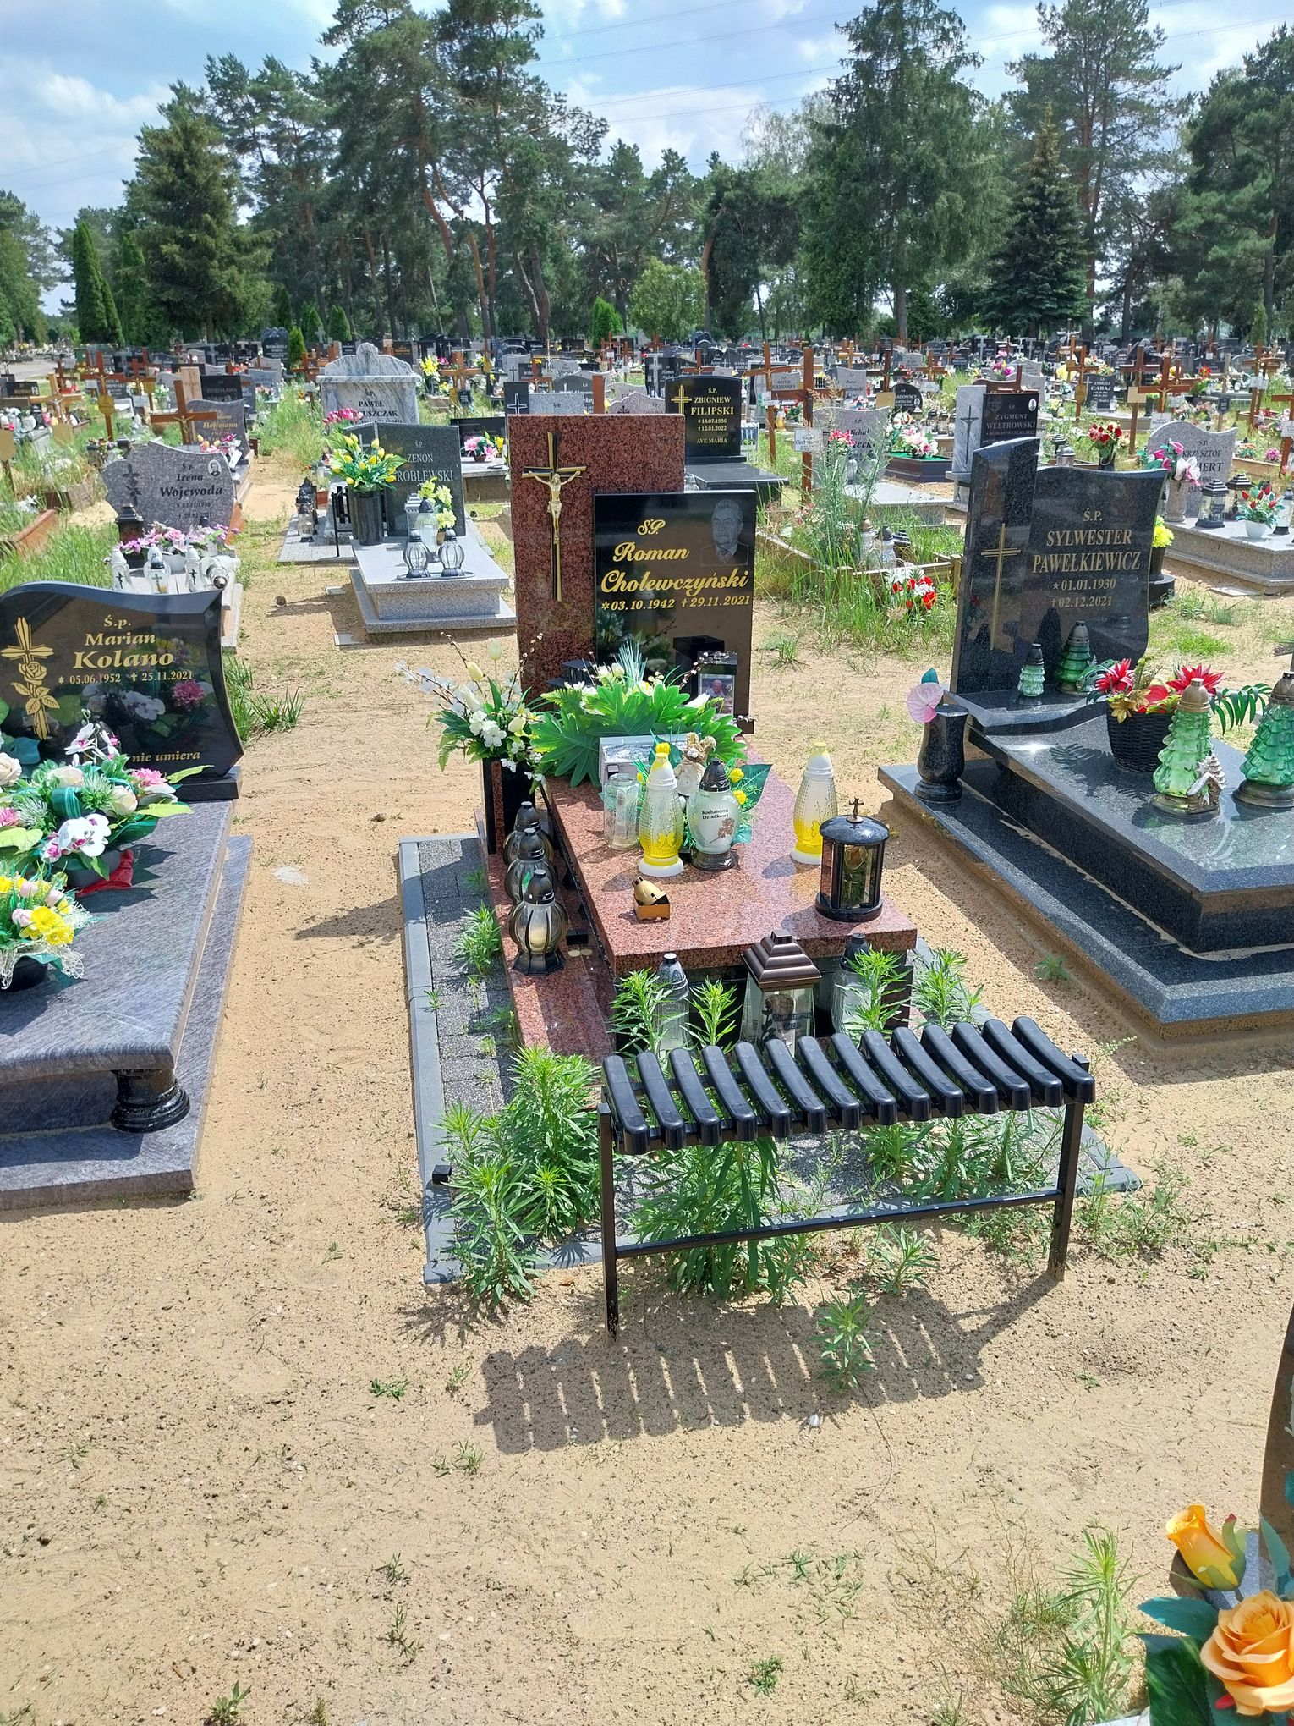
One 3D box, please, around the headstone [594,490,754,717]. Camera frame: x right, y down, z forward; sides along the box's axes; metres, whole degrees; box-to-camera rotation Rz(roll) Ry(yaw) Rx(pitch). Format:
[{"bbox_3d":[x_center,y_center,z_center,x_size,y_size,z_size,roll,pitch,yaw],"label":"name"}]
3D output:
[{"bbox_3d":[0.085,-0.801,4.105,0.499,0.722,0.070,-4,23,-10],"label":"headstone"}]

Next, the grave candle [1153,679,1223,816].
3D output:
[{"bbox_3d":[1.497,-0.324,3.544,0.175,0.345,0.175,10,25,22],"label":"grave candle"}]

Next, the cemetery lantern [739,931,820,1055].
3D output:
[{"bbox_3d":[0.290,0.302,2.817,0.152,0.322,0.152,-4,23,-9],"label":"cemetery lantern"}]

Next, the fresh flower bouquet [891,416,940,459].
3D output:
[{"bbox_3d":[2.953,-4.706,14.291,0.500,0.417,0.420,0,23,1],"label":"fresh flower bouquet"}]

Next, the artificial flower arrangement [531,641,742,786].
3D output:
[{"bbox_3d":[-0.037,-0.428,3.668,0.570,0.310,0.380,-4,23,-10],"label":"artificial flower arrangement"}]

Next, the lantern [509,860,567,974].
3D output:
[{"bbox_3d":[-0.290,0.132,3.385,0.152,0.276,0.152,-4,23,-10],"label":"lantern"}]

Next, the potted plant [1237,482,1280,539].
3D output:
[{"bbox_3d":[3.936,-2.271,8.357,0.250,0.320,0.230,-4,23,-10],"label":"potted plant"}]

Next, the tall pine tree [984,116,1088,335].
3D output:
[{"bbox_3d":[16.078,-25.049,52.177,4.180,8.990,4.180,6,24,14],"label":"tall pine tree"}]

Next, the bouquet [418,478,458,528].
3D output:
[{"bbox_3d":[-1.362,-2.326,8.392,0.240,0.318,0.200,-4,23,-9],"label":"bouquet"}]

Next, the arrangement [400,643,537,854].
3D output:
[{"bbox_3d":[-0.540,-0.332,3.909,0.420,0.660,0.340,-4,23,-9],"label":"arrangement"}]

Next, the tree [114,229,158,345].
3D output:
[{"bbox_3d":[-18.898,-20.611,47.365,1.630,4.530,1.630,6,24,14],"label":"tree"}]

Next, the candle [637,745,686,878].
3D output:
[{"bbox_3d":[0.035,-0.128,2.965,0.110,0.302,0.110,0,23,1],"label":"candle"}]

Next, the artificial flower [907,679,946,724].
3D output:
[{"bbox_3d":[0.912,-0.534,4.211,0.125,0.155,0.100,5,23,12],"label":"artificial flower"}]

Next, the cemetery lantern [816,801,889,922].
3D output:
[{"bbox_3d":[0.472,-0.017,2.954,0.162,0.260,0.162,-4,23,-10],"label":"cemetery lantern"}]

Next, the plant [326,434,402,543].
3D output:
[{"bbox_3d":[-1.935,-2.531,8.782,0.460,0.701,0.420,-4,23,-10],"label":"plant"}]

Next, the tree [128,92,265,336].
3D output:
[{"bbox_3d":[-15.747,-21.608,44.687,4.618,8.908,4.618,-7,24,-16],"label":"tree"}]

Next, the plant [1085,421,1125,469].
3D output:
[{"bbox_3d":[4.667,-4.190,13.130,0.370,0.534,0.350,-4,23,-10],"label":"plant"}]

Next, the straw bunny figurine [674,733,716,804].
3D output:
[{"bbox_3d":[0.121,-0.240,3.256,0.110,0.182,0.085,-2,23,-5],"label":"straw bunny figurine"}]

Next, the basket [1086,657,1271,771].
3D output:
[{"bbox_3d":[1.789,-0.505,4.414,0.500,0.333,0.360,-4,23,-10],"label":"basket"}]

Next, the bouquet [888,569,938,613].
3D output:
[{"bbox_3d":[1.522,-1.548,7.449,0.260,0.270,0.200,-4,23,-10],"label":"bouquet"}]

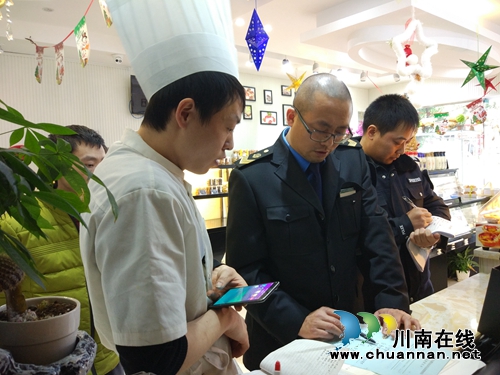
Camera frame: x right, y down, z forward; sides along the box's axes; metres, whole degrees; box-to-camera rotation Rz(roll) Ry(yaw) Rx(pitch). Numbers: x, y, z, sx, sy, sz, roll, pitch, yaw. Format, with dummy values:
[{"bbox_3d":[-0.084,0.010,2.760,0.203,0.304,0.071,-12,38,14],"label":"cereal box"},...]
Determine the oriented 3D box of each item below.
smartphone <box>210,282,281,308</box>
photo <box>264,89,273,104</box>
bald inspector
[{"bbox_3d":[-0.011,0.230,0.860,0.151,0.008,0.076,-19,6,35],"label":"smartphone"},{"bbox_3d":[0.261,-1.271,5.700,0.153,0.197,0.020,-5,5,-37],"label":"photo"},{"bbox_3d":[0.211,0.505,1.236,0.550,1.660,0.530,-4,5,-25],"label":"bald inspector"}]

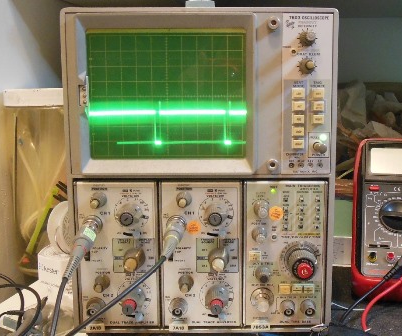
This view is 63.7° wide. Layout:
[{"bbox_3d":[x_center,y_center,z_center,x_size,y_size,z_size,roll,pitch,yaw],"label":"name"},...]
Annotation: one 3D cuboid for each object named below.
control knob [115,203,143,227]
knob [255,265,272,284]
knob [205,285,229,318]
[{"bbox_3d":[-0.059,0.040,0.264,0.022,0.022,0.015,0,6,1],"label":"control knob"},{"bbox_3d":[0.053,0.089,0.267,0.013,0.013,0.015,0,4,0],"label":"knob"},{"bbox_3d":[0.014,0.111,0.266,0.021,0.021,0.020,0,4,0],"label":"knob"}]

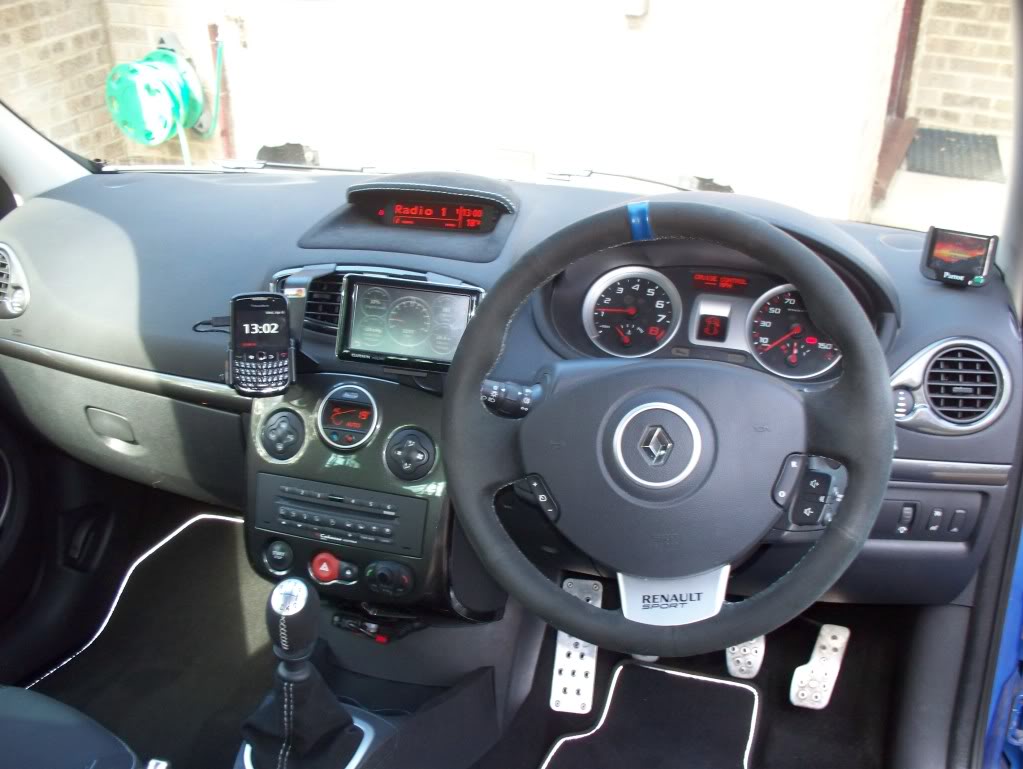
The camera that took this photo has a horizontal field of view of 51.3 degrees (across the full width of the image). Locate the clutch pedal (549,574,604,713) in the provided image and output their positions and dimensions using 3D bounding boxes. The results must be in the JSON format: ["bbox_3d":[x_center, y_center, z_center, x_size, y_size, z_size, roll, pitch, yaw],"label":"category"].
[{"bbox_3d":[0.091,0.360,1.464,0.060,0.178,0.020,5,-12,14],"label":"clutch pedal"}]

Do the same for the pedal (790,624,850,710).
[{"bbox_3d":[0.425,0.388,1.465,0.056,0.114,0.020,17,-4,15],"label":"pedal"}]

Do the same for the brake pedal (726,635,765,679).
[{"bbox_3d":[0.324,0.373,1.475,0.057,0.066,0.020,8,-6,14],"label":"brake pedal"}]

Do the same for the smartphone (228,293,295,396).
[{"bbox_3d":[-0.263,-0.041,1.122,0.061,0.109,0.015,-1,9,-9],"label":"smartphone"}]

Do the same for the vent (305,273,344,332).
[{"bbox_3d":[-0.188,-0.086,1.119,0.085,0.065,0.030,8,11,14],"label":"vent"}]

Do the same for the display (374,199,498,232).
[{"bbox_3d":[-0.082,-0.191,1.202,0.143,0.035,0.015,8,13,14],"label":"display"}]

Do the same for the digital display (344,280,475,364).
[{"bbox_3d":[-0.097,-0.059,1.040,0.135,0.083,0.020,4,8,8],"label":"digital display"}]

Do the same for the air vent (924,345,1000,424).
[{"bbox_3d":[0.462,-0.002,1.100,0.079,0.079,0.030,2,11,5],"label":"air vent"}]

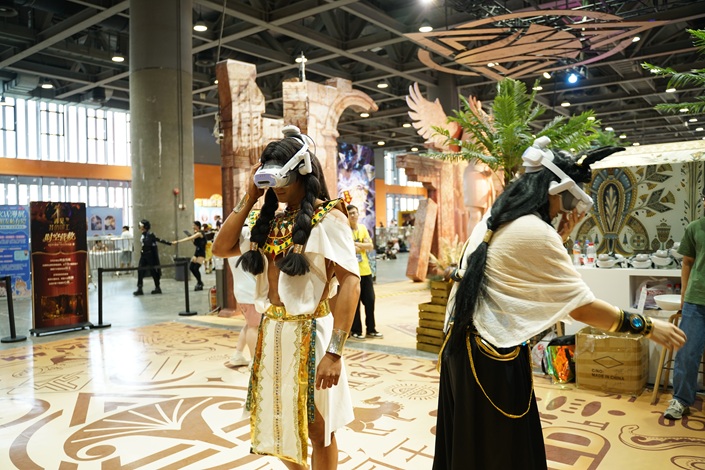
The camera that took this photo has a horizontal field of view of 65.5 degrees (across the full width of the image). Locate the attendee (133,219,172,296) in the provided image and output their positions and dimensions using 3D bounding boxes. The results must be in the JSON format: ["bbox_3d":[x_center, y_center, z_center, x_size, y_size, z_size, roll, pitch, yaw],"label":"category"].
[{"bbox_3d":[-4.486,0.497,12.224,0.760,1.660,0.520,-1,1,-13],"label":"attendee"}]

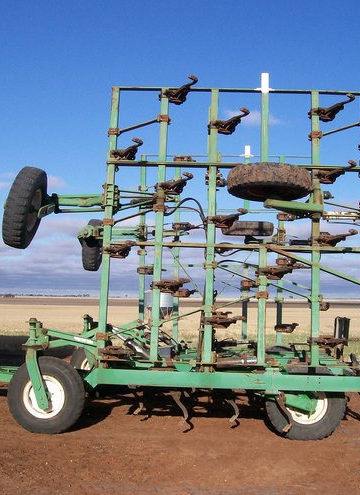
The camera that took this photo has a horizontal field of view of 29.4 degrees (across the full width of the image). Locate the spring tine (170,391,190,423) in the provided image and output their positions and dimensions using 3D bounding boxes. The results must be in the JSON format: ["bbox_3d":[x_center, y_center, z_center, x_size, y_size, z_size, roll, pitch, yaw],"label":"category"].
[{"bbox_3d":[0.005,1.637,7.180,0.220,0.380,0.065,0,-4,9],"label":"spring tine"}]

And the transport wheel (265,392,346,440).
[{"bbox_3d":[1.281,1.569,7.034,0.820,0.820,0.230,0,-4,9],"label":"transport wheel"}]

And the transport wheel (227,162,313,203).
[{"bbox_3d":[0.871,-0.624,6.693,0.820,0.225,0.820,1,-10,9],"label":"transport wheel"}]

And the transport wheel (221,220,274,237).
[{"bbox_3d":[1.074,-0.293,10.783,0.820,0.225,0.820,1,1,9],"label":"transport wheel"}]

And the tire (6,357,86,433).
[{"bbox_3d":[-1.410,1.564,7.266,0.820,0.820,0.230,0,-4,9],"label":"tire"}]

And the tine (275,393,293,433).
[{"bbox_3d":[1.025,1.620,6.800,0.200,0.420,0.065,0,-4,9],"label":"tine"}]

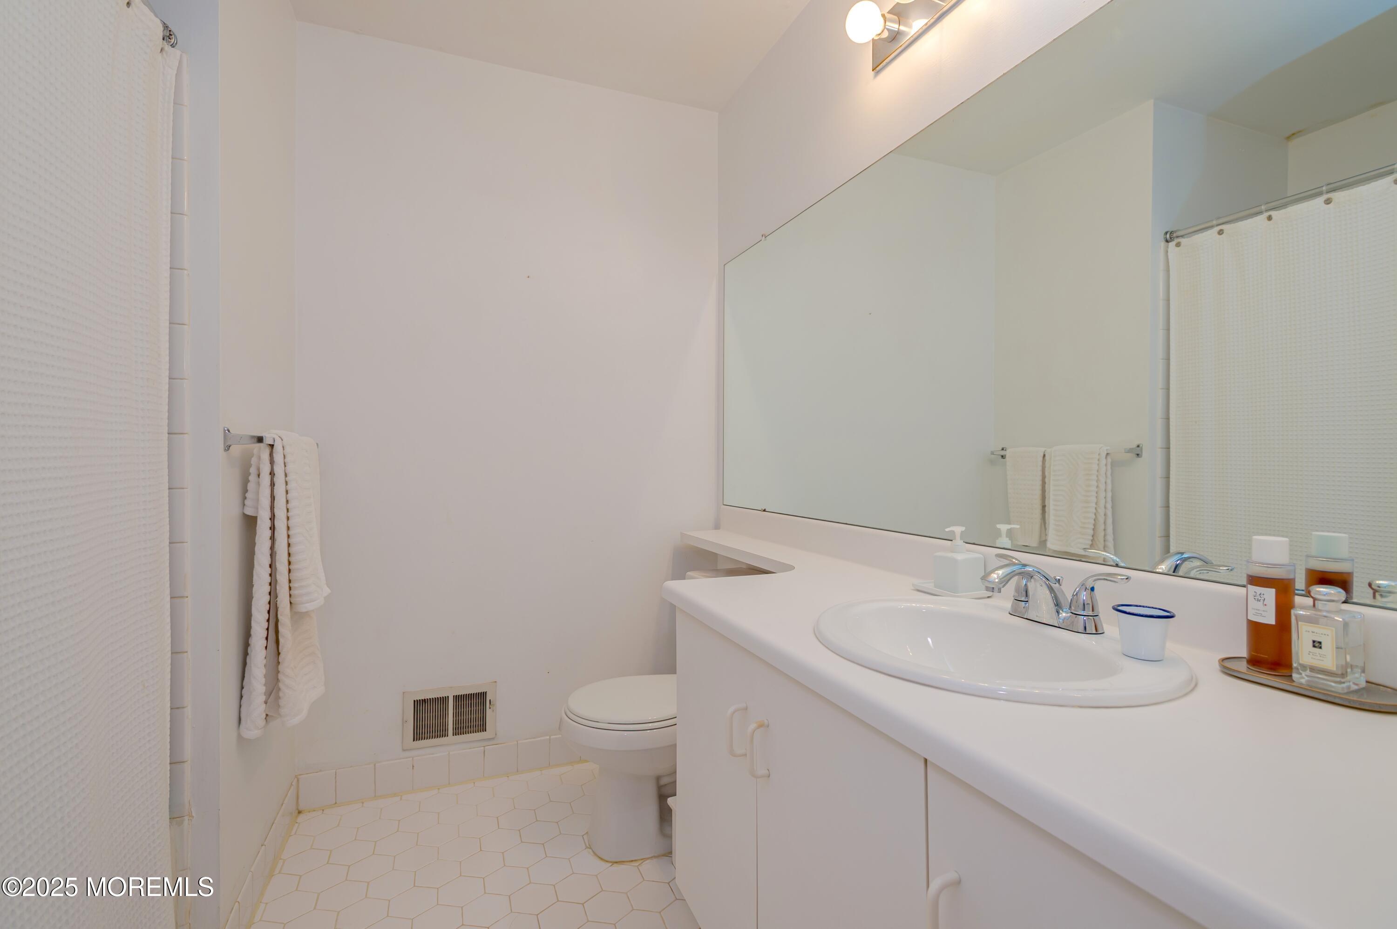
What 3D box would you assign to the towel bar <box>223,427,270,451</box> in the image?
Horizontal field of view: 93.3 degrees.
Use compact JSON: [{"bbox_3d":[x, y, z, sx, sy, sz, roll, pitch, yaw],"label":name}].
[{"bbox_3d":[-1.048,-0.053,1.656,0.072,0.050,0.642,0,0,-21],"label":"towel bar"}]

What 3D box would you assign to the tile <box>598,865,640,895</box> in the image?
[{"bbox_3d":[-0.203,1.080,1.718,0.108,0.008,0.125,0,1,-21],"label":"tile"}]

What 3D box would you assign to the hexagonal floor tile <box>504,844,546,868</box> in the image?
[{"bbox_3d":[-0.480,1.080,1.817,0.108,0.008,0.125,0,1,-21],"label":"hexagonal floor tile"}]

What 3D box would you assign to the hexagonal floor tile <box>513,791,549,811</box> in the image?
[{"bbox_3d":[-0.527,1.069,2.087,0.125,0.008,0.108,0,1,9],"label":"hexagonal floor tile"}]

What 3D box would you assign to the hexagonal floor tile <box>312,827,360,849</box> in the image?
[{"bbox_3d":[-1.027,1.062,1.864,0.107,0.009,0.124,0,0,-21],"label":"hexagonal floor tile"}]

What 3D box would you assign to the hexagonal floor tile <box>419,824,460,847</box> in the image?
[{"bbox_3d":[-0.749,1.071,1.898,0.125,0.008,0.108,0,1,9],"label":"hexagonal floor tile"}]

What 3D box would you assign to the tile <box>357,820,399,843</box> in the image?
[{"bbox_3d":[-0.925,1.061,1.904,0.107,0.009,0.124,0,0,-21],"label":"tile"}]

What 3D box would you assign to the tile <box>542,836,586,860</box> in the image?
[{"bbox_3d":[-0.372,1.070,1.840,0.125,0.008,0.108,0,1,9],"label":"tile"}]

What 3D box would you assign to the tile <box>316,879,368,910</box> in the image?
[{"bbox_3d":[-0.874,1.063,1.620,0.107,0.009,0.124,0,0,-21],"label":"tile"}]

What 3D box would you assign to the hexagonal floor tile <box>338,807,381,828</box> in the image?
[{"bbox_3d":[-1.033,1.081,2.014,0.108,0.008,0.125,0,1,-21],"label":"hexagonal floor tile"}]

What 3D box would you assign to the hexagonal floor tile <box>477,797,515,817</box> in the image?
[{"bbox_3d":[-0.630,1.069,2.047,0.125,0.008,0.108,0,1,9],"label":"hexagonal floor tile"}]

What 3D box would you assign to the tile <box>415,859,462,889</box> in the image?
[{"bbox_3d":[-0.680,1.073,1.720,0.125,0.008,0.108,0,1,9],"label":"tile"}]

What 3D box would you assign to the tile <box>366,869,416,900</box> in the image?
[{"bbox_3d":[-0.772,1.062,1.660,0.107,0.009,0.124,0,0,-21],"label":"tile"}]

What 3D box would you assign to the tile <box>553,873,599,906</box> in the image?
[{"bbox_3d":[-0.303,1.071,1.663,0.125,0.008,0.108,0,1,9],"label":"tile"}]

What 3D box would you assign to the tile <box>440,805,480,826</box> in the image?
[{"bbox_3d":[-0.722,1.059,1.983,0.107,0.009,0.124,0,0,-21],"label":"tile"}]

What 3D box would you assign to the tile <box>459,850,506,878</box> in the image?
[{"bbox_3d":[-0.584,1.082,1.776,0.108,0.008,0.125,0,1,-21],"label":"tile"}]

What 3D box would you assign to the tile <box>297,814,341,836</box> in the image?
[{"bbox_3d":[-1.112,1.062,1.933,0.107,0.009,0.124,0,0,-21],"label":"tile"}]

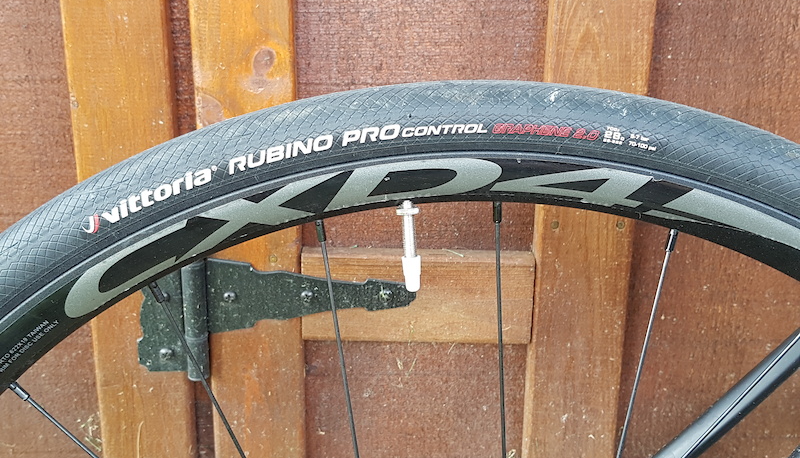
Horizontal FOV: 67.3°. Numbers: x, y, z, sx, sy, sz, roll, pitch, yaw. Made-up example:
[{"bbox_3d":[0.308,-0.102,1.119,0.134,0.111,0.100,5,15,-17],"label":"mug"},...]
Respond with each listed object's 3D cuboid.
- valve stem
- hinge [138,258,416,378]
[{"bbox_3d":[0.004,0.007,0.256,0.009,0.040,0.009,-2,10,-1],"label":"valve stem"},{"bbox_3d":[-0.091,0.054,0.426,0.205,0.114,0.016,1,12,1],"label":"hinge"}]

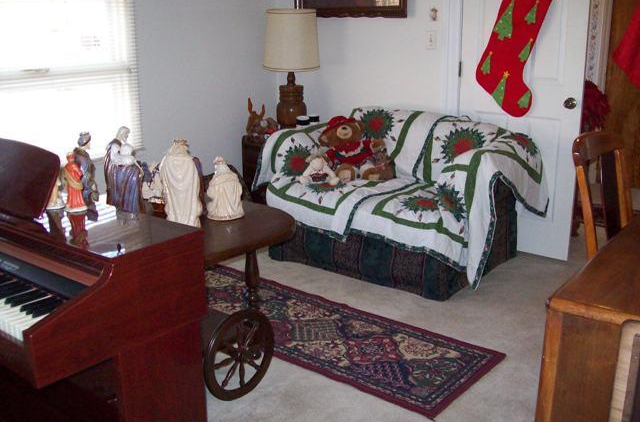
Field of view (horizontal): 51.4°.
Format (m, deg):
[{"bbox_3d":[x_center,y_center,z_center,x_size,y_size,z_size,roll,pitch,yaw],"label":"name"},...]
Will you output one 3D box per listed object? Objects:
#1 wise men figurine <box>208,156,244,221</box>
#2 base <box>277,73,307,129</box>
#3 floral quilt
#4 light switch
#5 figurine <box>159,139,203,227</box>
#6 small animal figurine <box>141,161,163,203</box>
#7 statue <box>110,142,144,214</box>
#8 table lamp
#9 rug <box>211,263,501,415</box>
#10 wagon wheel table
[{"bbox_3d":[-0.331,-0.083,2.348,0.126,0.207,0.122,-3,15,-10],"label":"wise men figurine"},{"bbox_3d":[-0.187,-0.725,4.361,0.200,0.375,0.200,0,15,2],"label":"base"},{"bbox_3d":[0.444,-0.127,3.885,1.240,0.850,0.920,11,19,36],"label":"floral quilt"},{"bbox_3d":[0.690,-1.053,4.112,0.072,0.117,0.013,9,17,30],"label":"light switch"},{"bbox_3d":[-0.468,-0.094,2.231,0.130,0.292,0.120,-2,15,-5],"label":"figurine"},{"bbox_3d":[-0.666,-0.123,2.637,0.090,0.139,0.085,-3,15,-10],"label":"small animal figurine"},{"bbox_3d":[-0.705,-0.149,2.413,0.120,0.306,0.110,1,15,5],"label":"statue"},{"bbox_3d":[-0.185,-0.906,4.312,0.375,0.755,0.375,0,15,2],"label":"table lamp"},{"bbox_3d":[-0.223,0.495,3.196,2.080,0.012,0.615,12,19,37],"label":"rug"},{"bbox_3d":[-0.537,0.348,2.460,0.860,0.685,0.680,12,19,37],"label":"wagon wheel table"}]

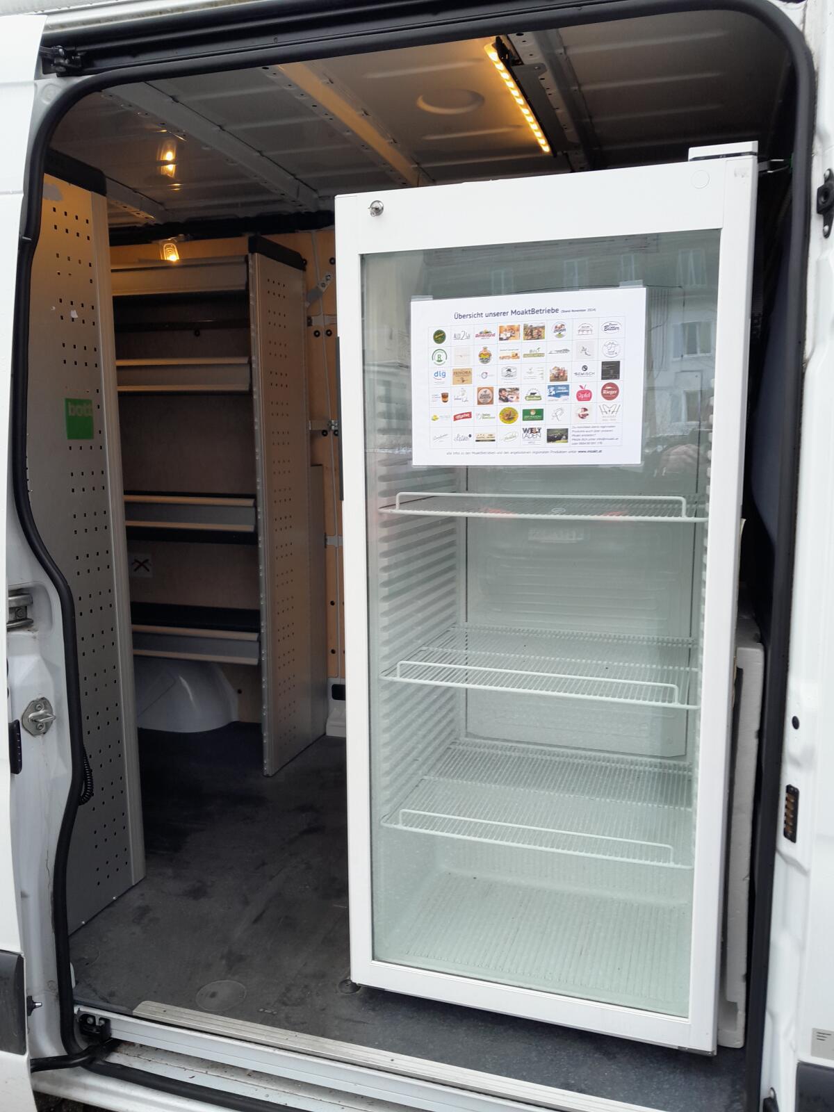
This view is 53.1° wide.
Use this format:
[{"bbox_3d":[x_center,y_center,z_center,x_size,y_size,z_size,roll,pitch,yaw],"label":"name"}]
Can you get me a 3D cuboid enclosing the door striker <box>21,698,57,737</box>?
[{"bbox_3d":[-0.731,0.312,1.618,0.034,0.071,0.061,7,11,41],"label":"door striker"}]

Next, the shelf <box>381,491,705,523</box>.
[{"bbox_3d":[0.301,-0.130,1.862,0.640,0.047,0.500,2,8,16],"label":"shelf"}]

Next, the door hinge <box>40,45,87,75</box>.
[{"bbox_3d":[-0.612,-0.860,1.448,0.063,0.042,0.058,2,8,16],"label":"door hinge"}]

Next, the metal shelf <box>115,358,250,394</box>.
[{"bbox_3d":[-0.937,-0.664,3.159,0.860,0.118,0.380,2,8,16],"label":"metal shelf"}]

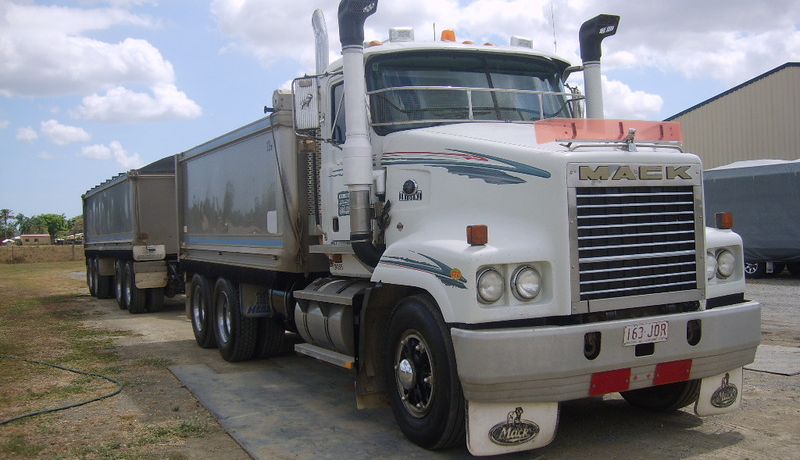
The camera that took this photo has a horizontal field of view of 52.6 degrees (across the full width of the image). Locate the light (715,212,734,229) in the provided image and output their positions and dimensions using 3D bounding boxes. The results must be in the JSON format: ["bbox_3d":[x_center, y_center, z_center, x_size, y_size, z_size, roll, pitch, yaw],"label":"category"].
[{"bbox_3d":[2.324,-0.061,5.788,0.115,0.118,0.060,-3,1,-27],"label":"light"}]

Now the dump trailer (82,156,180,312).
[{"bbox_3d":[-5.412,0.069,18.424,2.500,2.900,7.900,-3,1,-27],"label":"dump trailer"}]

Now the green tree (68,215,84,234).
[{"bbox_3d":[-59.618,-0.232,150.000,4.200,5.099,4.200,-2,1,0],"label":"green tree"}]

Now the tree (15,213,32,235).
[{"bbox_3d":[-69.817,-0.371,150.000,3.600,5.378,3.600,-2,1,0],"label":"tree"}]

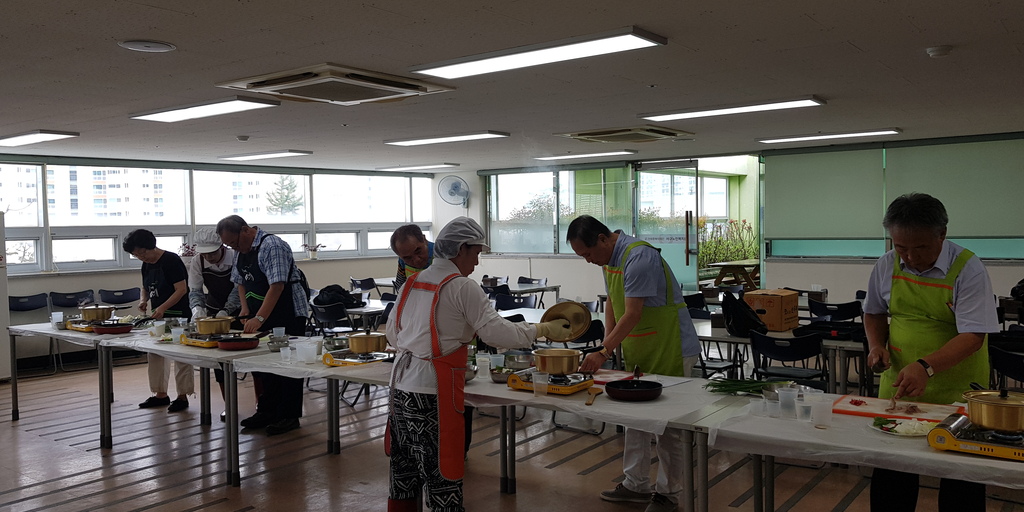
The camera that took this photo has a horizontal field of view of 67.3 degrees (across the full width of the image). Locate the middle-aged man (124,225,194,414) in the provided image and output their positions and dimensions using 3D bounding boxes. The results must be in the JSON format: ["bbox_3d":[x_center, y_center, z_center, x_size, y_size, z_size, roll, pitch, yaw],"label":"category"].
[{"bbox_3d":[-2.943,0.529,6.397,0.480,1.500,0.560,1,3,34],"label":"middle-aged man"}]

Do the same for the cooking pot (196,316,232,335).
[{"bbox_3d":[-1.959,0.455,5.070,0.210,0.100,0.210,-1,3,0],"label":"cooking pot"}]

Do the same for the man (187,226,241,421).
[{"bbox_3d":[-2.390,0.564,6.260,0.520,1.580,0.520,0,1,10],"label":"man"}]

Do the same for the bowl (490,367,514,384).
[{"bbox_3d":[-0.038,0.606,3.894,0.142,0.060,0.142,0,1,0],"label":"bowl"}]

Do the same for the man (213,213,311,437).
[{"bbox_3d":[-1.906,0.528,5.959,0.560,1.660,0.660,1,2,35],"label":"man"}]

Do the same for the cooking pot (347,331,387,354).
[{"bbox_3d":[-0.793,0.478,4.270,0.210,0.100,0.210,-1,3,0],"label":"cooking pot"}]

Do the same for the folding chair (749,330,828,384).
[{"bbox_3d":[1.918,0.881,5.311,0.470,0.780,0.490,1,3,27],"label":"folding chair"}]

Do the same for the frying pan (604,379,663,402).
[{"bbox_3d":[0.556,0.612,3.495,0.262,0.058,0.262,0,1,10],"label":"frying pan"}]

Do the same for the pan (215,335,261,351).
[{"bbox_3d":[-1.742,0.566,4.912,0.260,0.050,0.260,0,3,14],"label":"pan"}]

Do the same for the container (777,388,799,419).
[{"bbox_3d":[1.115,0.591,3.090,0.082,0.113,0.082,1,2,35],"label":"container"}]

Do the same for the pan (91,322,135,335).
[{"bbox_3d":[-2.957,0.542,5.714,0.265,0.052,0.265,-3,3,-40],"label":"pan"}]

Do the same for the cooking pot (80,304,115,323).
[{"bbox_3d":[-3.377,0.459,6.244,0.245,0.115,0.245,0,1,0],"label":"cooking pot"}]

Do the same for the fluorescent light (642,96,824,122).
[{"bbox_3d":[1.504,-1.018,5.357,1.250,0.030,0.310,1,3,38],"label":"fluorescent light"}]

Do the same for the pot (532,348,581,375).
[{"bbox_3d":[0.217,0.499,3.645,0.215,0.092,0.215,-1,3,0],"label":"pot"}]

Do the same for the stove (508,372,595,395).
[{"bbox_3d":[0.184,0.593,3.730,0.325,0.088,0.270,1,2,35],"label":"stove"}]

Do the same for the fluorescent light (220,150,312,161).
[{"bbox_3d":[-2.754,-1.115,8.553,1.250,0.030,0.310,1,3,37],"label":"fluorescent light"}]

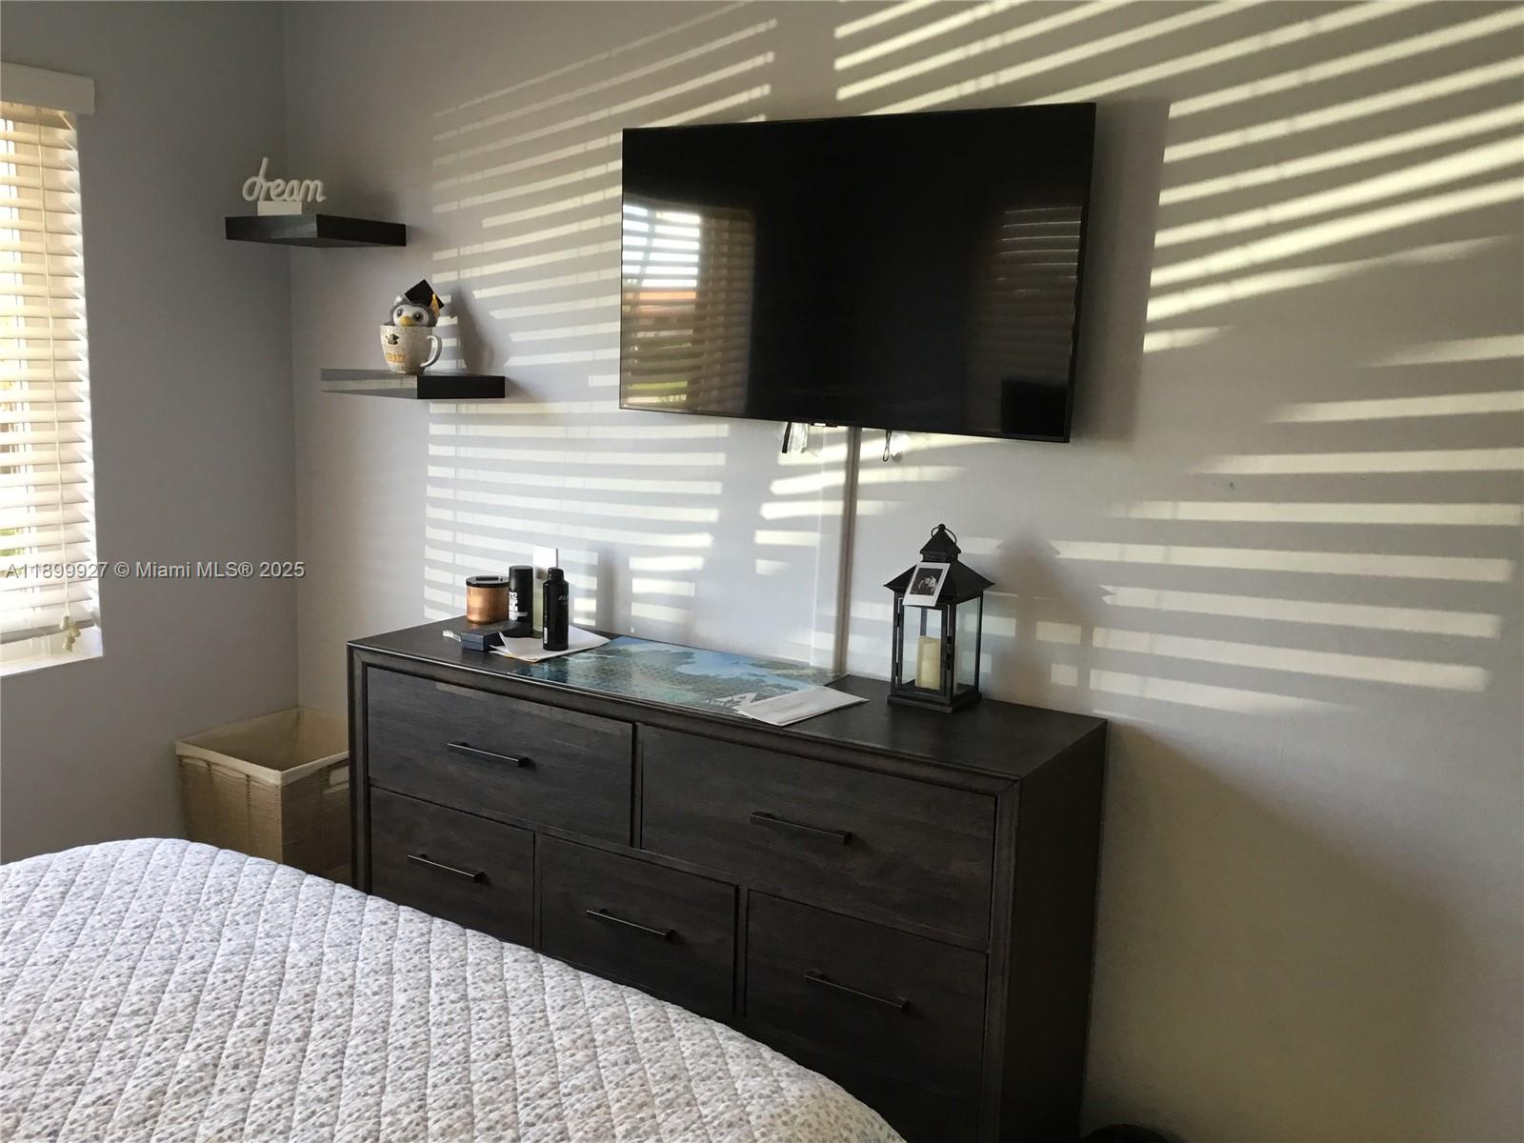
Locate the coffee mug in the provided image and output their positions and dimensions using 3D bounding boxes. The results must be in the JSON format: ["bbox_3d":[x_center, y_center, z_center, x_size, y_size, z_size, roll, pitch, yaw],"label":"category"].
[{"bbox_3d":[-0.783,-0.498,3.064,0.160,0.104,0.117,6,11,22],"label":"coffee mug"}]

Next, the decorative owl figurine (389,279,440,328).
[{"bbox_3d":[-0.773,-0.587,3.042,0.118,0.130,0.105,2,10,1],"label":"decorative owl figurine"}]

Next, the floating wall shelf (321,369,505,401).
[{"bbox_3d":[-0.783,-0.423,3.075,0.298,0.049,0.266,8,11,30],"label":"floating wall shelf"}]

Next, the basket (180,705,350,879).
[{"bbox_3d":[-1.164,0.679,3.397,0.378,0.554,0.378,8,11,30],"label":"basket"}]

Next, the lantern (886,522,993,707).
[{"bbox_3d":[0.322,0.078,2.493,0.149,0.330,0.149,8,11,30],"label":"lantern"}]

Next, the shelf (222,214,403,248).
[{"bbox_3d":[-1.031,-0.788,3.172,0.298,0.049,0.266,8,11,30],"label":"shelf"}]

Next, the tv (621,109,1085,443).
[{"bbox_3d":[0.139,-0.558,2.567,0.963,0.557,0.060,8,11,30],"label":"tv"}]

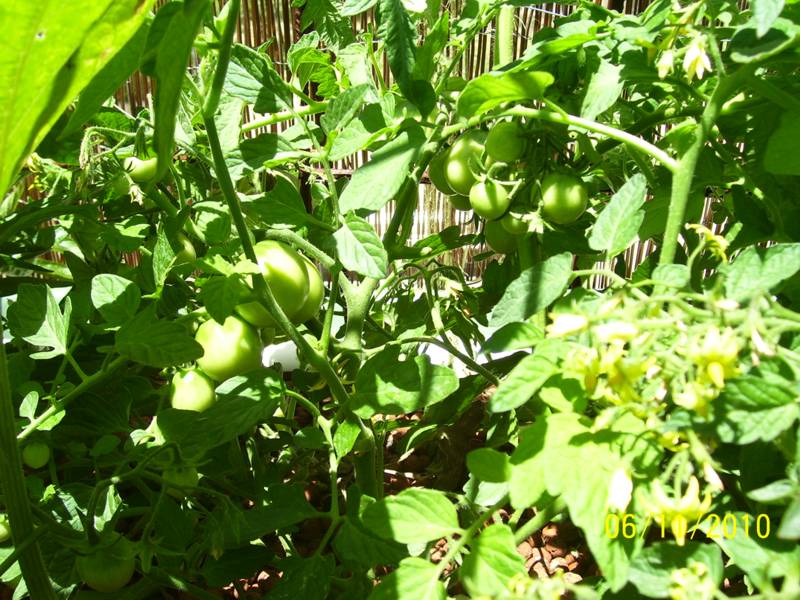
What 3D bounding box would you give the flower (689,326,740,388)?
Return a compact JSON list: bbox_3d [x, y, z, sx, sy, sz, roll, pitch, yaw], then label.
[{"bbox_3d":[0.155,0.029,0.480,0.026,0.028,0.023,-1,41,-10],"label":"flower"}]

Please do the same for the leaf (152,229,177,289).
[{"bbox_3d":[-0.223,-0.039,0.920,0.026,0.060,0.014,-8,18,-16],"label":"leaf"}]

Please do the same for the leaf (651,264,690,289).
[{"bbox_3d":[0.153,-0.013,0.550,0.022,0.006,0.016,2,53,1],"label":"leaf"}]

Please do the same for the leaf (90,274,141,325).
[{"bbox_3d":[-0.264,-0.001,0.900,0.046,0.049,0.012,5,21,-2],"label":"leaf"}]

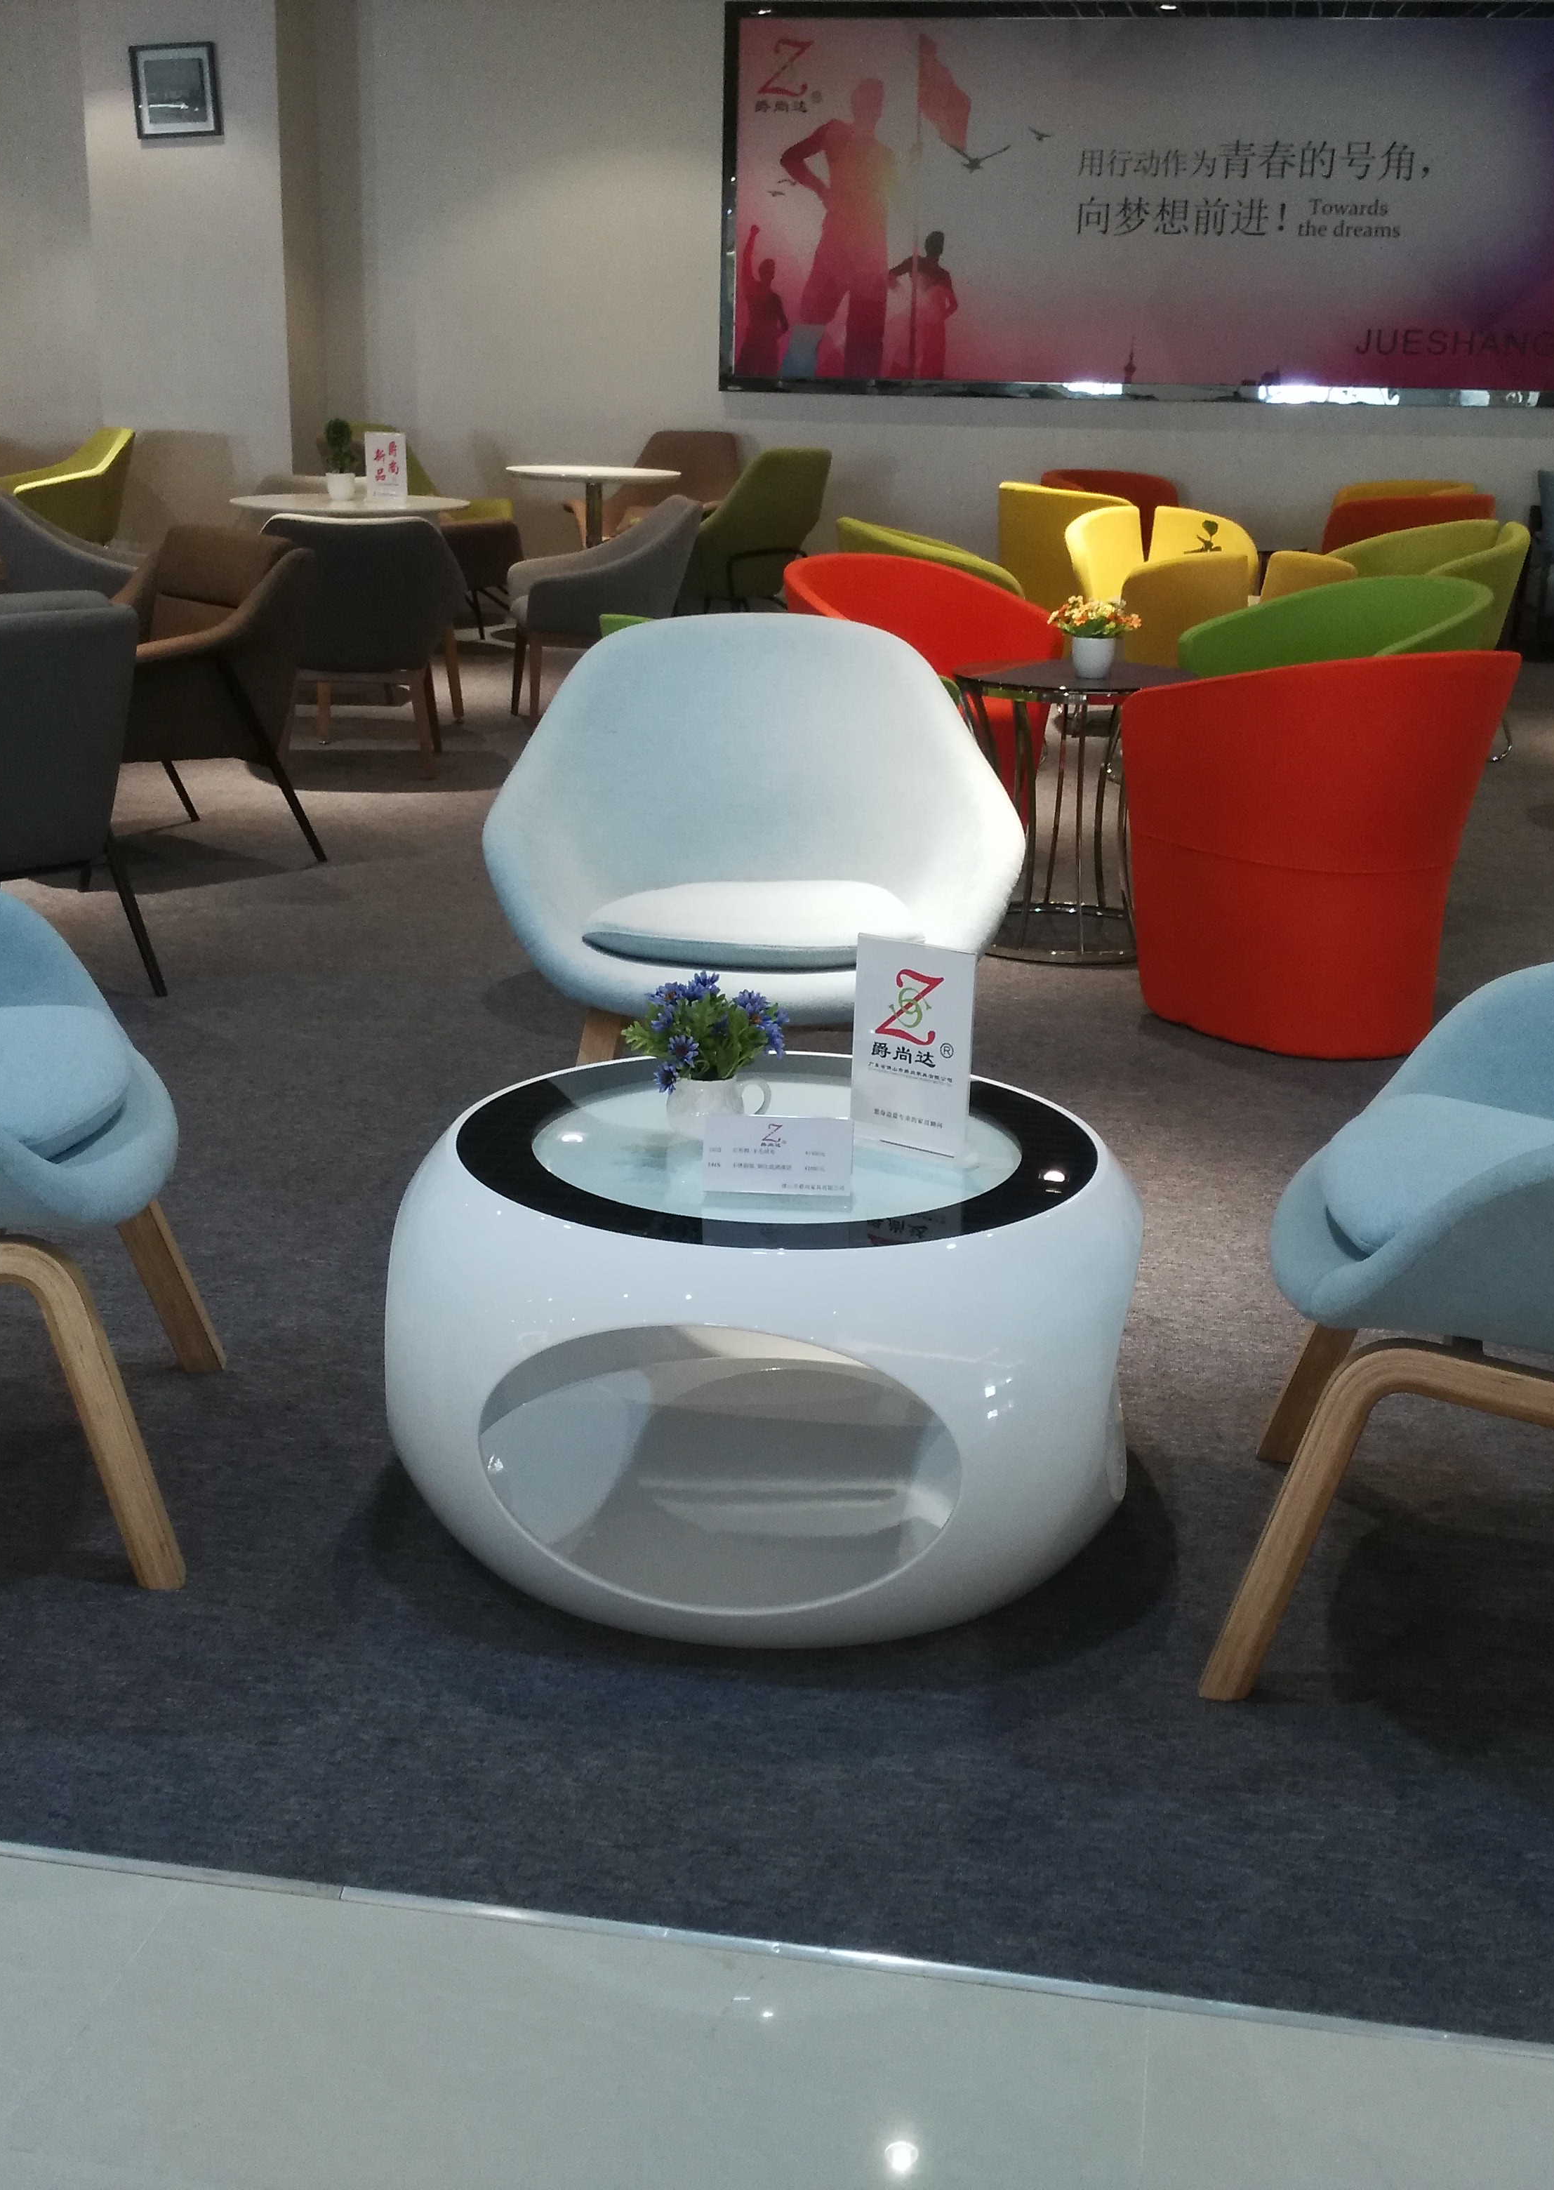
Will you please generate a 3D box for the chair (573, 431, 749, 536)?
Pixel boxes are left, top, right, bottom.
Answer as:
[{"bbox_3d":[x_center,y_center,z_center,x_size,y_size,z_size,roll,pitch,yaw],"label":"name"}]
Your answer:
[{"bbox_3d":[-0.477,-2.752,11.569,0.762,0.974,0.784,10,19,29],"label":"chair"}]

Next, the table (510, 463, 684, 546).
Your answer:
[{"bbox_3d":[-0.883,-2.568,11.213,0.820,0.760,0.820,1,16,0],"label":"table"}]

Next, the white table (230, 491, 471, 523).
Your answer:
[{"bbox_3d":[-1.440,-1.614,8.032,0.784,0.745,0.784,1,16,0],"label":"white table"}]

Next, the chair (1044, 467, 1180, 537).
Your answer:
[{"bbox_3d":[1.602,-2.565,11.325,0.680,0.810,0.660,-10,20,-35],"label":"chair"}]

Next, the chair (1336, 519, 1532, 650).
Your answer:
[{"bbox_3d":[2.138,-1.491,7.780,0.680,0.770,0.720,-8,19,-28],"label":"chair"}]

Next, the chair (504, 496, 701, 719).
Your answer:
[{"bbox_3d":[-0.585,-1.636,8.019,0.660,0.780,0.620,-2,17,-11],"label":"chair"}]

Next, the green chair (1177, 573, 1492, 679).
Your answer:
[{"bbox_3d":[1.351,-0.869,5.723,0.720,0.710,0.680,17,22,42],"label":"green chair"}]

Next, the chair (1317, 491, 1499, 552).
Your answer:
[{"bbox_3d":[2.461,-1.921,9.215,0.680,0.800,0.660,-8,19,-29],"label":"chair"}]

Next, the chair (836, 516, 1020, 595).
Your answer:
[{"bbox_3d":[0.545,-1.683,8.379,0.660,0.730,0.700,5,17,12],"label":"chair"}]

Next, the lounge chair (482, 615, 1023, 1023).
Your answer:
[{"bbox_3d":[-0.035,-0.274,3.443,0.760,0.785,0.760,1,16,-1],"label":"lounge chair"}]

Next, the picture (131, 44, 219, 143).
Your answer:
[{"bbox_3d":[-2.993,-5.016,11.816,0.435,0.430,0.030,1,16,10],"label":"picture"}]

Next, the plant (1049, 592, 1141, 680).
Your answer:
[{"bbox_3d":[0.688,-0.999,5.105,0.197,0.188,0.197,1,16,0],"label":"plant"}]

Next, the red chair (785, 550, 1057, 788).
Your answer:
[{"bbox_3d":[0.343,-0.962,5.965,0.720,0.710,0.680,-7,18,-26],"label":"red chair"}]

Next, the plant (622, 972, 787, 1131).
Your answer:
[{"bbox_3d":[-0.069,-0.041,2.361,0.160,0.155,0.145,1,16,0],"label":"plant"}]

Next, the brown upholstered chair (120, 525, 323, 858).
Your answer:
[{"bbox_3d":[-1.624,-0.984,5.825,0.739,0.773,0.750,-13,22,-40],"label":"brown upholstered chair"}]

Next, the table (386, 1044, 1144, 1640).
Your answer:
[{"bbox_3d":[-0.006,0.224,2.453,0.790,0.385,0.790,4,17,8],"label":"table"}]

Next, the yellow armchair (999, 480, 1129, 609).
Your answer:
[{"bbox_3d":[1.426,-2.570,11.493,0.694,0.750,0.739,2,16,3],"label":"yellow armchair"}]

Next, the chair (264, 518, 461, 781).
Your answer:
[{"bbox_3d":[-1.269,-1.425,7.311,0.660,0.770,0.630,-1,17,-6],"label":"chair"}]

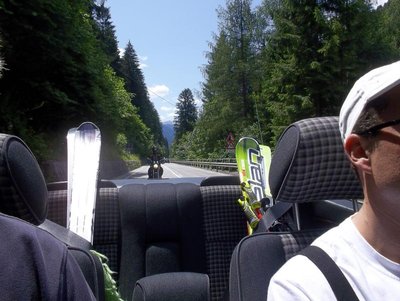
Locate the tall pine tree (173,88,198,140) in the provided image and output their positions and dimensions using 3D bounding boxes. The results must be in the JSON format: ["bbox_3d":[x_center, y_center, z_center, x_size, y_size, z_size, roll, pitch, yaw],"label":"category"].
[{"bbox_3d":[-4.200,-7.200,98.000,7.800,22.500,7.800,0,-1,-8],"label":"tall pine tree"}]

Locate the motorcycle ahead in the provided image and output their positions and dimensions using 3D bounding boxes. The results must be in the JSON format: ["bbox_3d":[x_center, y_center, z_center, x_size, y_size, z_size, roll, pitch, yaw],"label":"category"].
[{"bbox_3d":[-1.880,0.970,14.800,0.850,1.200,2.200,0,-1,-8],"label":"motorcycle ahead"}]

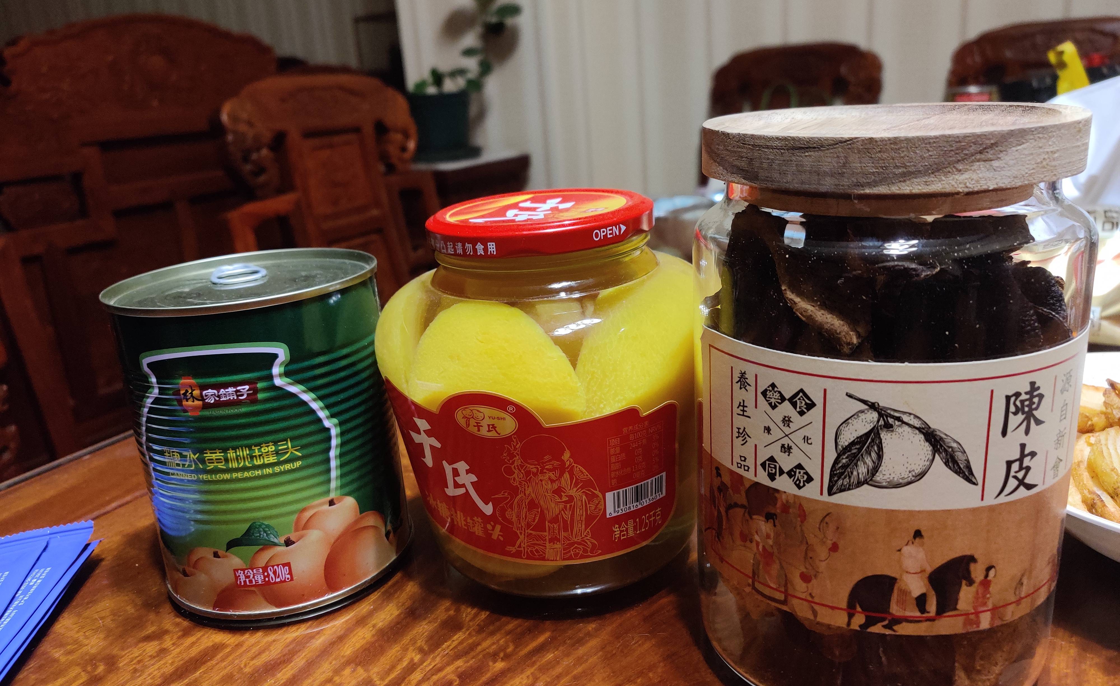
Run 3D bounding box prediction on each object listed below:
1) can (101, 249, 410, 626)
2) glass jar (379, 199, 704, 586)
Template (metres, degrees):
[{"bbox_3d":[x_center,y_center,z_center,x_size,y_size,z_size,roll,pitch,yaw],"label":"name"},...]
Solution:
[{"bbox_3d":[-0.119,0.031,0.358,0.102,0.121,0.102,-11,18,-19],"label":"can"},{"bbox_3d":[-0.003,0.013,0.356,0.137,0.139,0.137,-4,17,1],"label":"glass jar"}]

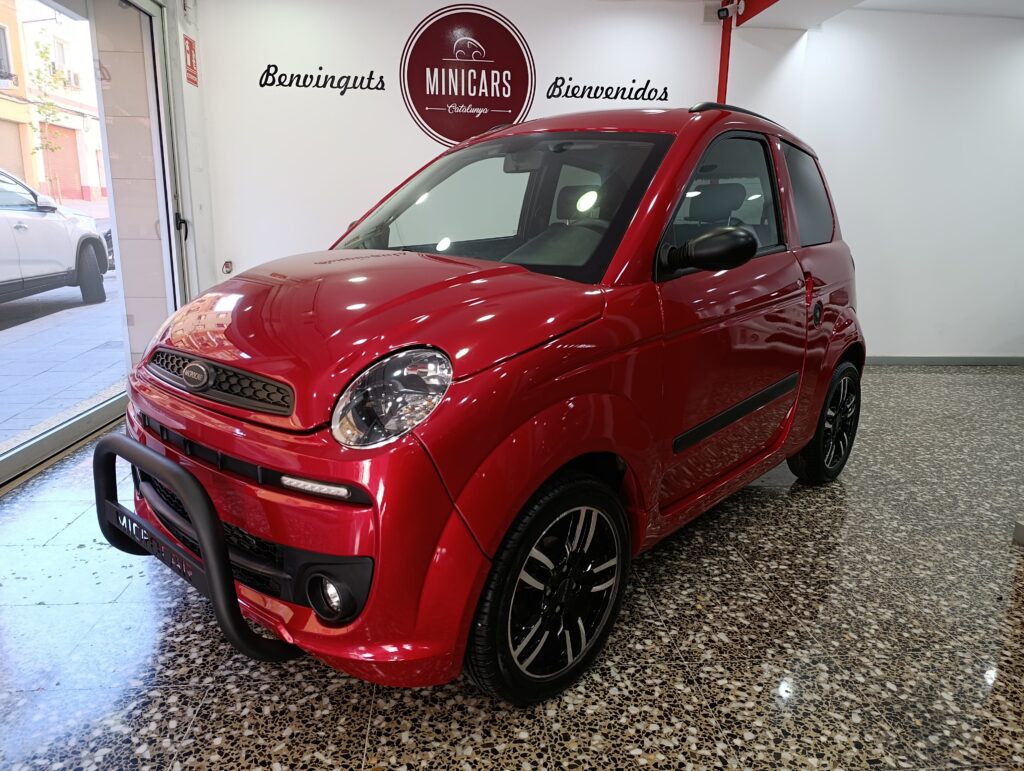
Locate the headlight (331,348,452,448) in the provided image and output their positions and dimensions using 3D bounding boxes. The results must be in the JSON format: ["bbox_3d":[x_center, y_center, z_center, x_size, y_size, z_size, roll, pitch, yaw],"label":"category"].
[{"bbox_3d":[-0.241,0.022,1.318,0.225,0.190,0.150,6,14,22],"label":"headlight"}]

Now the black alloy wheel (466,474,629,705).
[{"bbox_3d":[0.083,0.474,1.650,0.150,0.548,0.548,13,18,41],"label":"black alloy wheel"}]

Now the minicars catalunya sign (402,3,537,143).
[{"bbox_3d":[-0.303,-2.167,4.823,0.961,0.961,0.030,-1,13,-6],"label":"minicars catalunya sign"}]

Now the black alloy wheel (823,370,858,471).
[{"bbox_3d":[1.403,0.157,3.022,0.120,0.412,0.412,13,18,41],"label":"black alloy wheel"}]

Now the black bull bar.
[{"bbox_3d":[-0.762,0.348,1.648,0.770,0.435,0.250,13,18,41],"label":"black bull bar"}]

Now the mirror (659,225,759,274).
[{"bbox_3d":[0.518,-0.347,1.752,0.210,0.125,0.150,13,18,41],"label":"mirror"}]

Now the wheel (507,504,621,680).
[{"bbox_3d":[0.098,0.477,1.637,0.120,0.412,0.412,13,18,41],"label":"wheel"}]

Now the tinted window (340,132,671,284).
[{"bbox_3d":[-0.103,-0.587,2.146,1.180,0.120,0.670,13,58,41],"label":"tinted window"}]

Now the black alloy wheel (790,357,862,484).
[{"bbox_3d":[1.388,0.154,3.036,0.150,0.548,0.548,13,18,41],"label":"black alloy wheel"}]

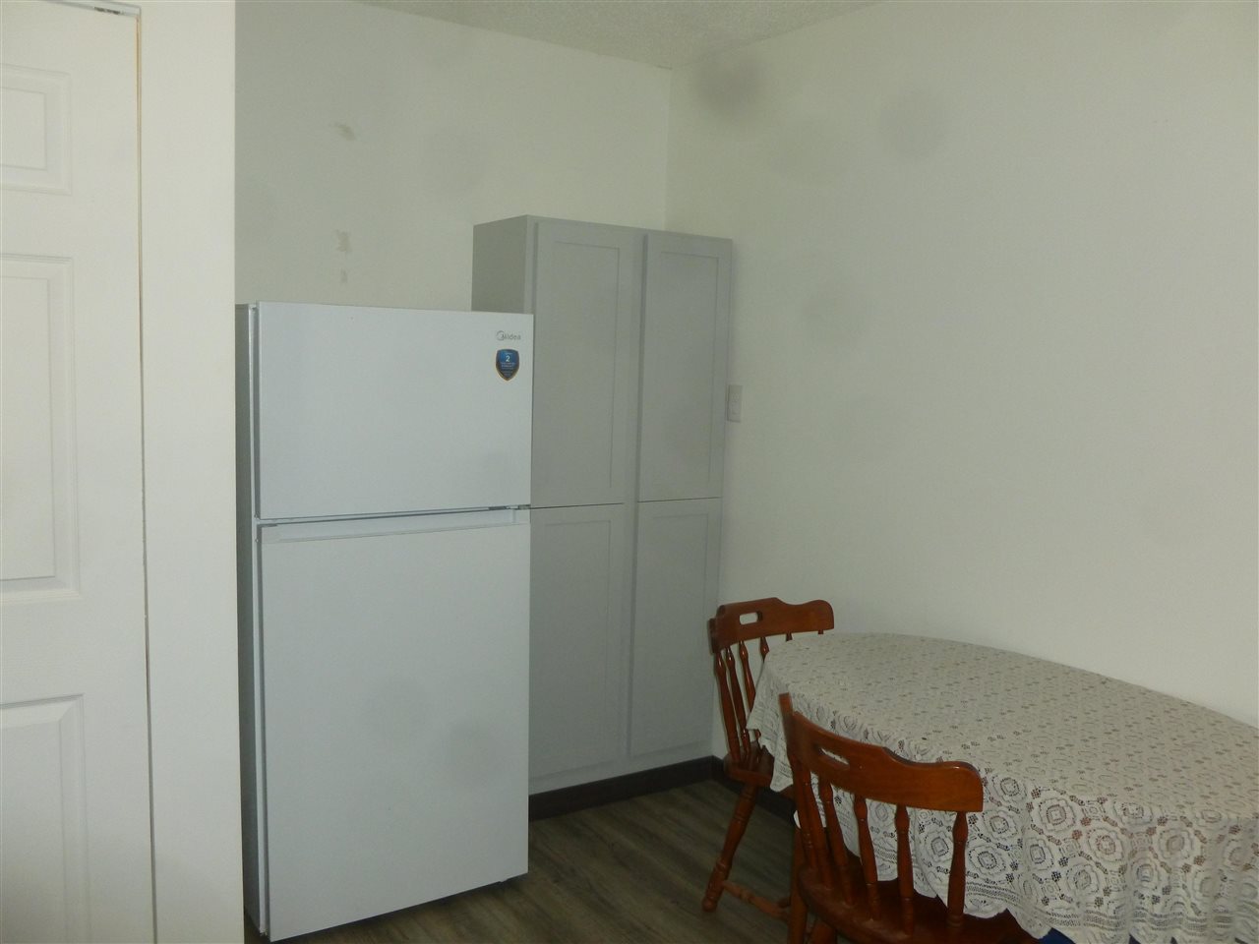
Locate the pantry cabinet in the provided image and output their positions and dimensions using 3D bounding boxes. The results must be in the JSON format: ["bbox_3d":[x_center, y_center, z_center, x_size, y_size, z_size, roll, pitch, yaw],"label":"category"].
[{"bbox_3d":[-0.108,0.135,3.397,0.757,1.838,0.388,-2,7,-33],"label":"pantry cabinet"}]

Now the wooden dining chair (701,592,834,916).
[{"bbox_3d":[0.465,0.768,2.582,0.450,0.825,0.510,-3,8,-36],"label":"wooden dining chair"}]

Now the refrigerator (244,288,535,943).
[{"bbox_3d":[-0.738,0.349,2.766,0.690,1.550,0.695,-2,7,-33],"label":"refrigerator"}]

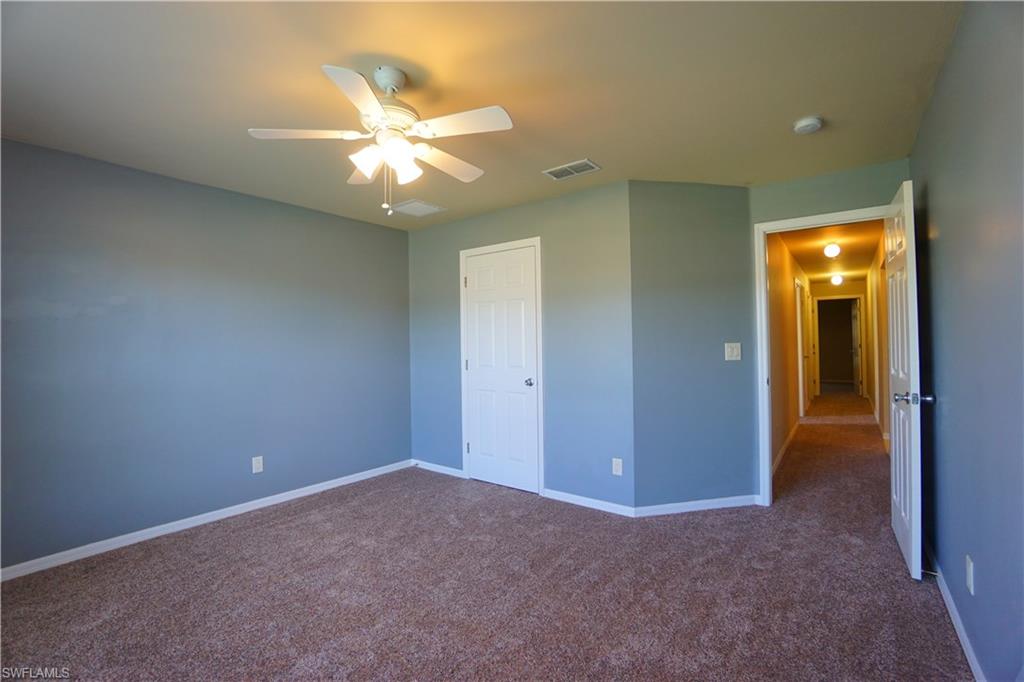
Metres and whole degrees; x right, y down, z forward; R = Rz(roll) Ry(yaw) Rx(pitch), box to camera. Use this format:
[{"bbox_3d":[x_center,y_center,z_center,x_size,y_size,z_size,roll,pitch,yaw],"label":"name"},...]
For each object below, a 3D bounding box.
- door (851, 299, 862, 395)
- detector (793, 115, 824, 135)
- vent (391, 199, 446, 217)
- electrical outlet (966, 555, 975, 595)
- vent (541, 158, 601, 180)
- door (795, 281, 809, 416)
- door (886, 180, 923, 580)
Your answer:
[{"bbox_3d":[7.375,0.120,9.144,0.040,2.030,0.740,-1,-1,31],"label":"door"},{"bbox_3d":[1.608,-1.169,2.314,0.135,0.042,0.135,-1,-1,38],"label":"detector"},{"bbox_3d":[-0.808,-1.130,3.686,0.350,0.020,0.340,-1,-1,38],"label":"vent"},{"bbox_3d":[1.715,0.874,1.597,0.008,0.117,0.072,-1,-1,38],"label":"electrical outlet"},{"bbox_3d":[0.400,-1.155,2.914,0.350,0.020,0.190,-1,-1,38],"label":"vent"},{"bbox_3d":[4.691,0.138,6.923,0.045,2.030,0.760,-1,-1,38],"label":"door"},{"bbox_3d":[2.272,0.197,2.488,0.040,2.030,0.770,-1,-1,36],"label":"door"}]

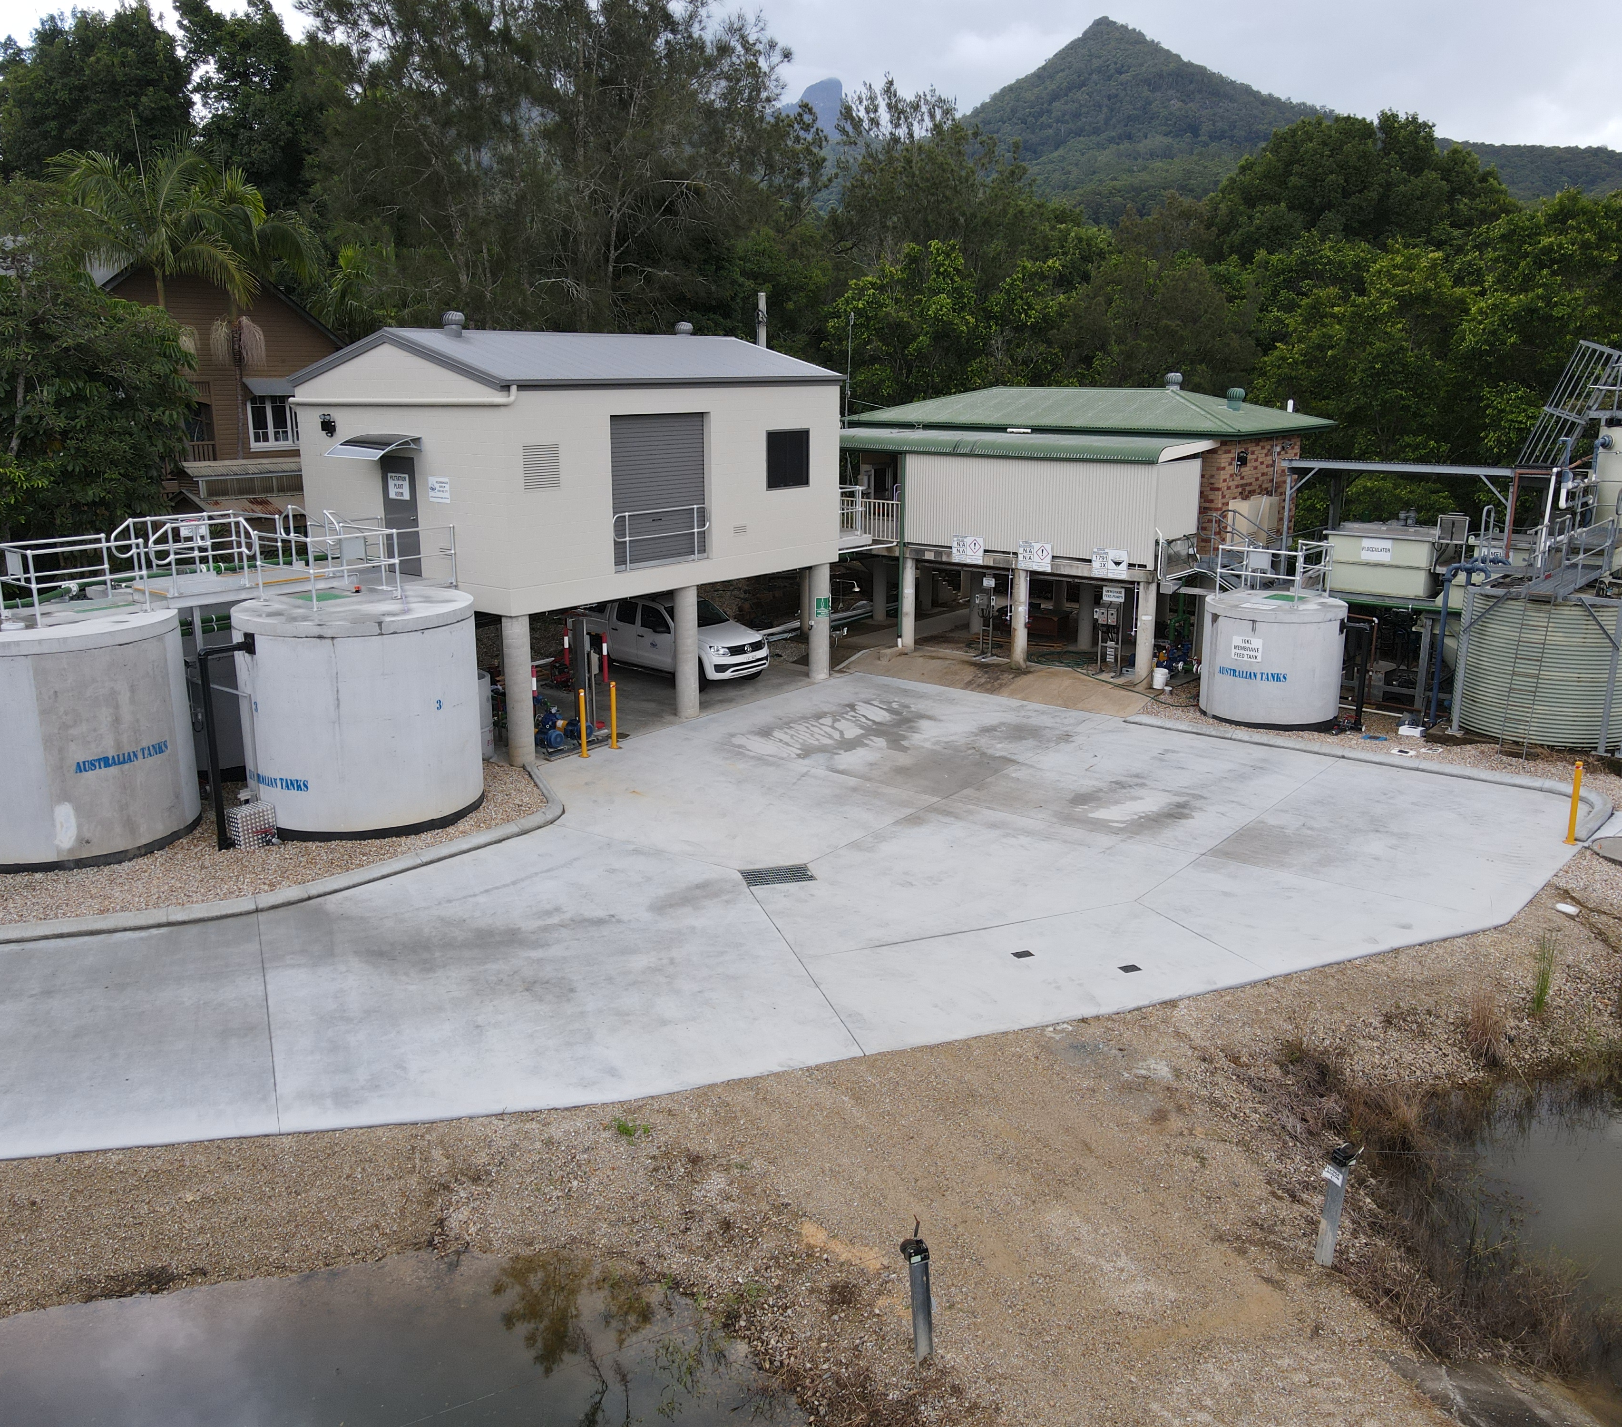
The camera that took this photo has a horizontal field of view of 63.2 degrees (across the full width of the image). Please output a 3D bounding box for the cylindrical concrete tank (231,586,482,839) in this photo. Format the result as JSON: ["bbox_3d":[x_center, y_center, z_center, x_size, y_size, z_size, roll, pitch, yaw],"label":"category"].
[{"bbox_3d":[-6.771,-0.079,19.964,3.416,3.130,3.416,-4,14,-19],"label":"cylindrical concrete tank"}]

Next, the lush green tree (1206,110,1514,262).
[{"bbox_3d":[23.429,-16.876,58.258,12.049,18.000,14.000,6,16,20],"label":"lush green tree"}]

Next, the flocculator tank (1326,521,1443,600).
[{"bbox_3d":[11.536,-3.106,26.185,2.070,1.220,2.100,12,19,38],"label":"flocculator tank"}]

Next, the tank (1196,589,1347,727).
[{"bbox_3d":[8.911,-1.058,25.488,2.580,2.220,2.580,5,15,19],"label":"tank"}]

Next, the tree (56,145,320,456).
[{"bbox_3d":[-13.079,-7.251,28.858,5.400,9.633,4.800,-6,16,-23],"label":"tree"}]

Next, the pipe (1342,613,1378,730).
[{"bbox_3d":[10.234,-0.801,24.797,0.550,2.200,0.180,12,19,38],"label":"pipe"}]

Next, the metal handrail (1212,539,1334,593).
[{"bbox_3d":[9.381,-2.889,26.785,1.700,1.060,1.700,12,19,39],"label":"metal handrail"}]

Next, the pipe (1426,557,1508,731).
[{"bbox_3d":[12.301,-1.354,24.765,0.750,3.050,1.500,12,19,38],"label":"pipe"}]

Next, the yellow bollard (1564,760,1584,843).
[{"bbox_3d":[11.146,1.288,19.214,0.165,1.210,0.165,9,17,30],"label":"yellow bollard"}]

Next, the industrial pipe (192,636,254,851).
[{"bbox_3d":[-8.055,0.420,18.524,0.240,3.000,0.850,12,19,38],"label":"industrial pipe"}]

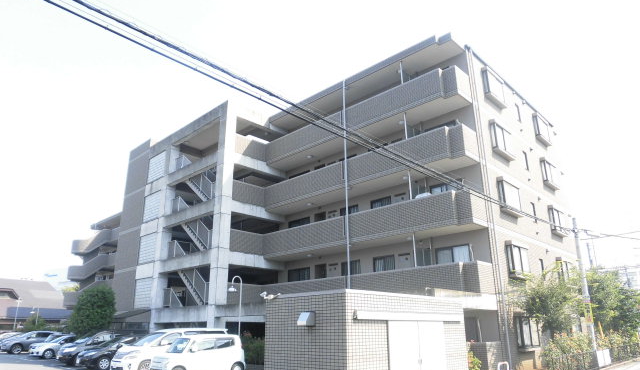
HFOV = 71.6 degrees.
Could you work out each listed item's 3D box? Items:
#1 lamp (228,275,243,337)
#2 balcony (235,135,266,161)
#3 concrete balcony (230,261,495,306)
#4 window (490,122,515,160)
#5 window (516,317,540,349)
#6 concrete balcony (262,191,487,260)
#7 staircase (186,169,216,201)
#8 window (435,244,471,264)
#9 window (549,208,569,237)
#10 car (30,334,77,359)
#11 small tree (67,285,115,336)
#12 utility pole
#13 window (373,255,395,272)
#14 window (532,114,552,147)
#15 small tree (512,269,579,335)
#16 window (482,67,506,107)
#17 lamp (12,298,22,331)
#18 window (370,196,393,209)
[{"bbox_3d":[-3.810,6.234,20.093,0.340,4.180,0.660,-17,-25,41],"label":"lamp"},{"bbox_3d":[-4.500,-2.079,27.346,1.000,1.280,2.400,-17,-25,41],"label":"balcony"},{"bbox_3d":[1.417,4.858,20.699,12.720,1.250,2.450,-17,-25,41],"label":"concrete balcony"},{"bbox_3d":[8.865,-2.109,21.501,0.300,1.540,1.950,-17,-25,41],"label":"window"},{"bbox_3d":[8.623,6.003,18.218,0.280,1.250,1.830,-17,-25,41],"label":"window"},{"bbox_3d":[2.001,2.357,22.526,12.880,1.360,2.000,-17,-25,41],"label":"concrete balcony"},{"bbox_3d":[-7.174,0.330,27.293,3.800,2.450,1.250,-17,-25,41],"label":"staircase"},{"bbox_3d":[5.668,3.206,18.762,1.620,1.350,0.140,-17,-25,41],"label":"window"},{"bbox_3d":[13.697,2.039,25.521,0.260,1.400,1.950,-17,-24,41],"label":"window"},{"bbox_3d":[-17.277,11.073,30.443,1.720,1.470,4.260,-17,-25,41],"label":"car"},{"bbox_3d":[-16.706,9.943,32.665,3.300,5.000,3.300,-17,-25,41],"label":"small tree"},{"bbox_3d":[13.249,5.176,22.198,0.320,7.300,0.320,-17,-24,41],"label":"utility pole"},{"bbox_3d":[3.171,4.076,21.844,1.270,1.080,0.100,-17,-24,41],"label":"window"},{"bbox_3d":[13.270,-3.286,26.434,0.280,1.360,1.800,-17,-25,41],"label":"window"},{"bbox_3d":[9.801,5.658,18.779,2.700,4.200,2.700,-17,-25,41],"label":"small tree"},{"bbox_3d":[8.898,-4.898,22.581,0.260,1.530,1.960,-17,-24,41],"label":"window"},{"bbox_3d":[-30.633,13.950,44.667,0.450,4.900,0.500,-17,-25,41],"label":"lamp"},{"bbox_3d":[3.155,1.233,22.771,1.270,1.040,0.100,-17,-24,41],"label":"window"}]

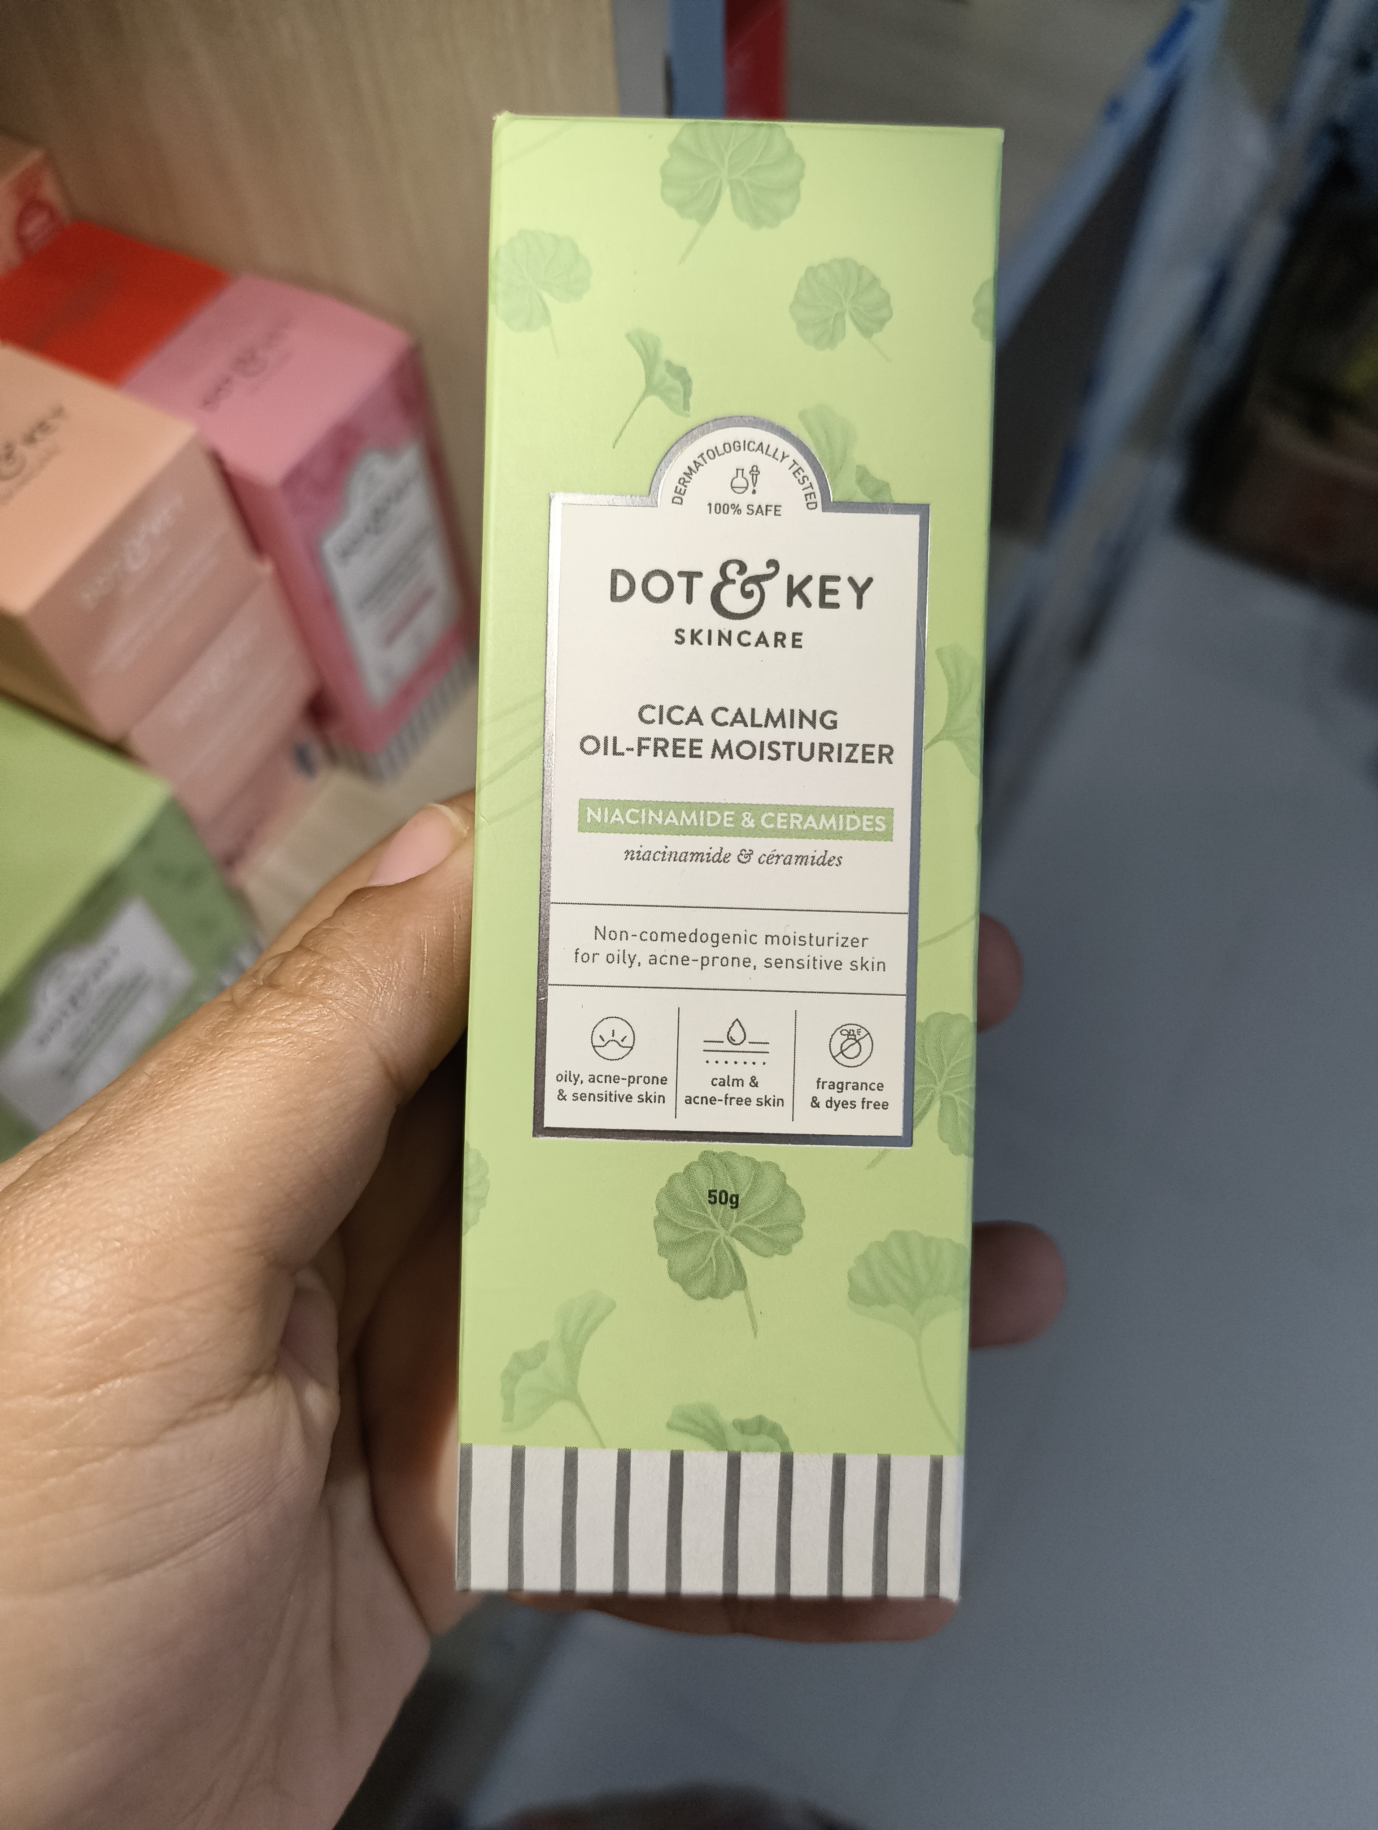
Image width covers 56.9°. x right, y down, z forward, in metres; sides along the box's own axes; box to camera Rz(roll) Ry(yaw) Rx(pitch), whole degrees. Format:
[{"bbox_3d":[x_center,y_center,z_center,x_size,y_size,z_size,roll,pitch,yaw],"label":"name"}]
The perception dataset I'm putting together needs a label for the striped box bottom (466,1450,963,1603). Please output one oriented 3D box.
[{"bbox_3d":[0.002,0.058,0.139,0.048,0.036,0.014,2,91,0],"label":"striped box bottom"}]

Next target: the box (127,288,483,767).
[{"bbox_3d":[-0.089,-0.087,0.308,0.043,0.108,0.045,26,66,11],"label":"box"}]

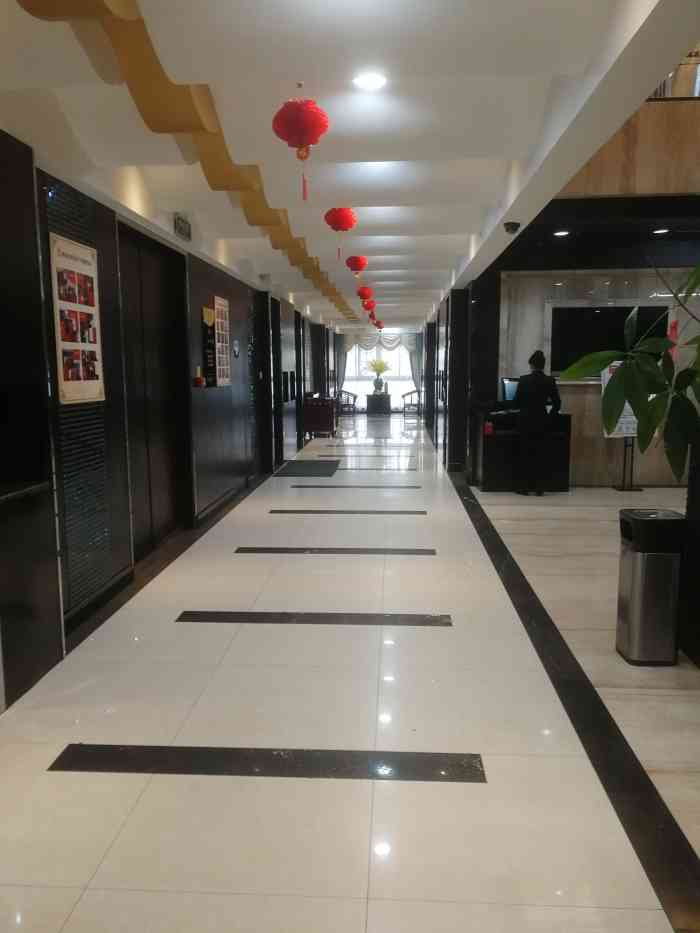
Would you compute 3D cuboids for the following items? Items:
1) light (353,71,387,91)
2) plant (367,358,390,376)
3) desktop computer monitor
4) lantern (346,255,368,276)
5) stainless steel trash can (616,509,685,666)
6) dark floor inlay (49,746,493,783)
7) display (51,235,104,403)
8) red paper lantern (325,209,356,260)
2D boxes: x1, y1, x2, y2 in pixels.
[{"bbox_3d":[0.090,-1.775,3.349,0.160,0.045,0.160,0,8,3],"label":"light"},{"bbox_3d":[0.871,-2.988,21.910,0.738,0.528,0.658,0,8,3],"label":"plant"},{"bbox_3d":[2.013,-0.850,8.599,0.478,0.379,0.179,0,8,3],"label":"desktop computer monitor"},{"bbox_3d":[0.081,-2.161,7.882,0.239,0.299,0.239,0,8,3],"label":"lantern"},{"bbox_3d":[1.516,0.604,3.678,0.267,0.738,0.269,0,8,3],"label":"stainless steel trash can"},{"bbox_3d":[-0.311,1.122,2.745,1.615,0.012,0.192,0,8,3],"label":"dark floor inlay"},{"bbox_3d":[-1.582,-0.840,4.255,0.022,0.917,0.613,0,8,3],"label":"display"},{"bbox_3d":[-0.067,-1.765,5.497,0.244,0.419,0.244,0,8,3],"label":"red paper lantern"}]

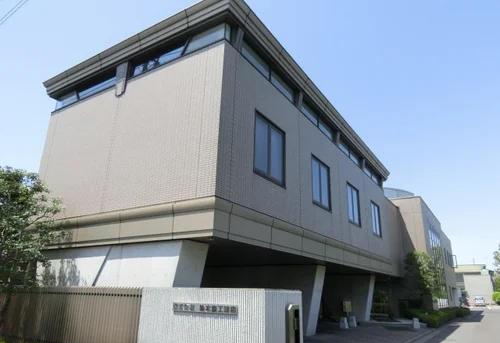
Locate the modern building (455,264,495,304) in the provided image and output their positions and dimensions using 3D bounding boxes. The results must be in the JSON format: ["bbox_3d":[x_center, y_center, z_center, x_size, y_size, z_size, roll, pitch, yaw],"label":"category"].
[{"bbox_3d":[39.160,20.044,63.279,6.300,6.600,6.000,-10,-22,31],"label":"modern building"}]

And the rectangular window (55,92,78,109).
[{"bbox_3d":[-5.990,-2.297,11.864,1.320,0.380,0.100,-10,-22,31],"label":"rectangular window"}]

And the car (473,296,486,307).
[{"bbox_3d":[40.165,22.618,62.922,1.550,1.570,3.600,-10,-22,31],"label":"car"}]

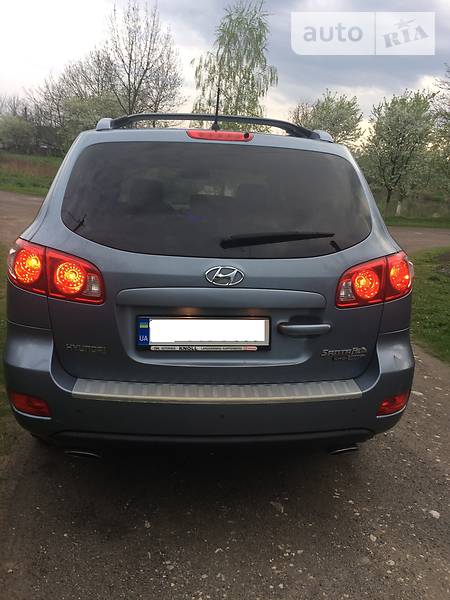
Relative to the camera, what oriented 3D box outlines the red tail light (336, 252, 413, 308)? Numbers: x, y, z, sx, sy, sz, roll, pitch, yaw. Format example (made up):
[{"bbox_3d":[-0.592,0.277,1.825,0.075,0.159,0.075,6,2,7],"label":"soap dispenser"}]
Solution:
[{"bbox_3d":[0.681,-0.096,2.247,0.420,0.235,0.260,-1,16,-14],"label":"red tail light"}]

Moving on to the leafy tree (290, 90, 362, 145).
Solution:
[{"bbox_3d":[3.531,-5.253,17.923,3.000,4.200,3.000,1,15,-6],"label":"leafy tree"}]

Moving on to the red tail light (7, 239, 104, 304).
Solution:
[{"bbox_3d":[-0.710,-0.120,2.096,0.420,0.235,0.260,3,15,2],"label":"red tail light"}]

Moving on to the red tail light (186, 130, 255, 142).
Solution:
[{"bbox_3d":[-0.017,-0.721,2.222,0.305,0.055,0.060,1,15,-6],"label":"red tail light"}]

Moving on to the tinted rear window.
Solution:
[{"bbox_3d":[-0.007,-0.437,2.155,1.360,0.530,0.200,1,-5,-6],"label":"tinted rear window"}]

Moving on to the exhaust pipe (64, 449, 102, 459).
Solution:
[{"bbox_3d":[-0.629,0.659,2.288,0.150,0.075,0.200,1,15,-6],"label":"exhaust pipe"}]

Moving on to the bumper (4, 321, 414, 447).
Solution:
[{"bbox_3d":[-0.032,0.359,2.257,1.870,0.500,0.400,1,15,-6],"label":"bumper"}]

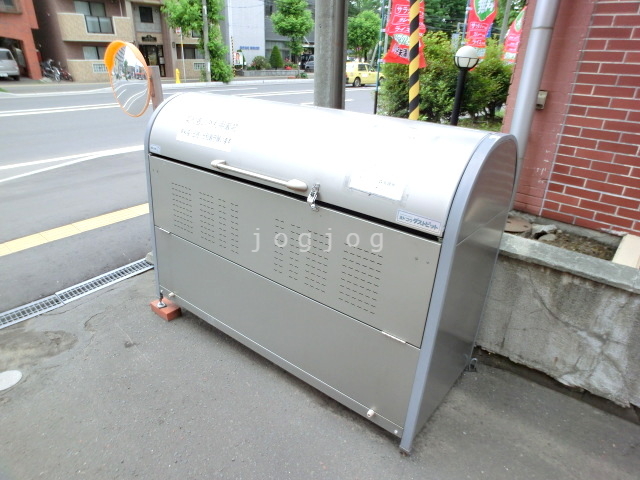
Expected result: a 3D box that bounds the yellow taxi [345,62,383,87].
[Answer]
[{"bbox_3d":[2.786,-11.630,27.223,1.695,1.515,4.620,22,31,36],"label":"yellow taxi"}]

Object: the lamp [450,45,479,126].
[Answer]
[{"bbox_3d":[1.676,-1.622,4.731,0.270,1.350,0.270,10,26,16],"label":"lamp"}]

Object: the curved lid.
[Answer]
[{"bbox_3d":[-0.058,-0.500,1.984,1.767,0.351,0.722,19,25,33],"label":"curved lid"}]

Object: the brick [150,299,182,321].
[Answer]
[{"bbox_3d":[-1.106,0.499,2.789,0.205,0.061,0.104,19,30,31],"label":"brick"}]

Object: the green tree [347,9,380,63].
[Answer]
[{"bbox_3d":[4.574,-21.830,43.380,3.800,6.500,3.800,4,25,4],"label":"green tree"}]

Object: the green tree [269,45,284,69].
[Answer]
[{"bbox_3d":[-3.817,-16.421,34.925,1.150,2.000,1.150,0,25,-6],"label":"green tree"}]

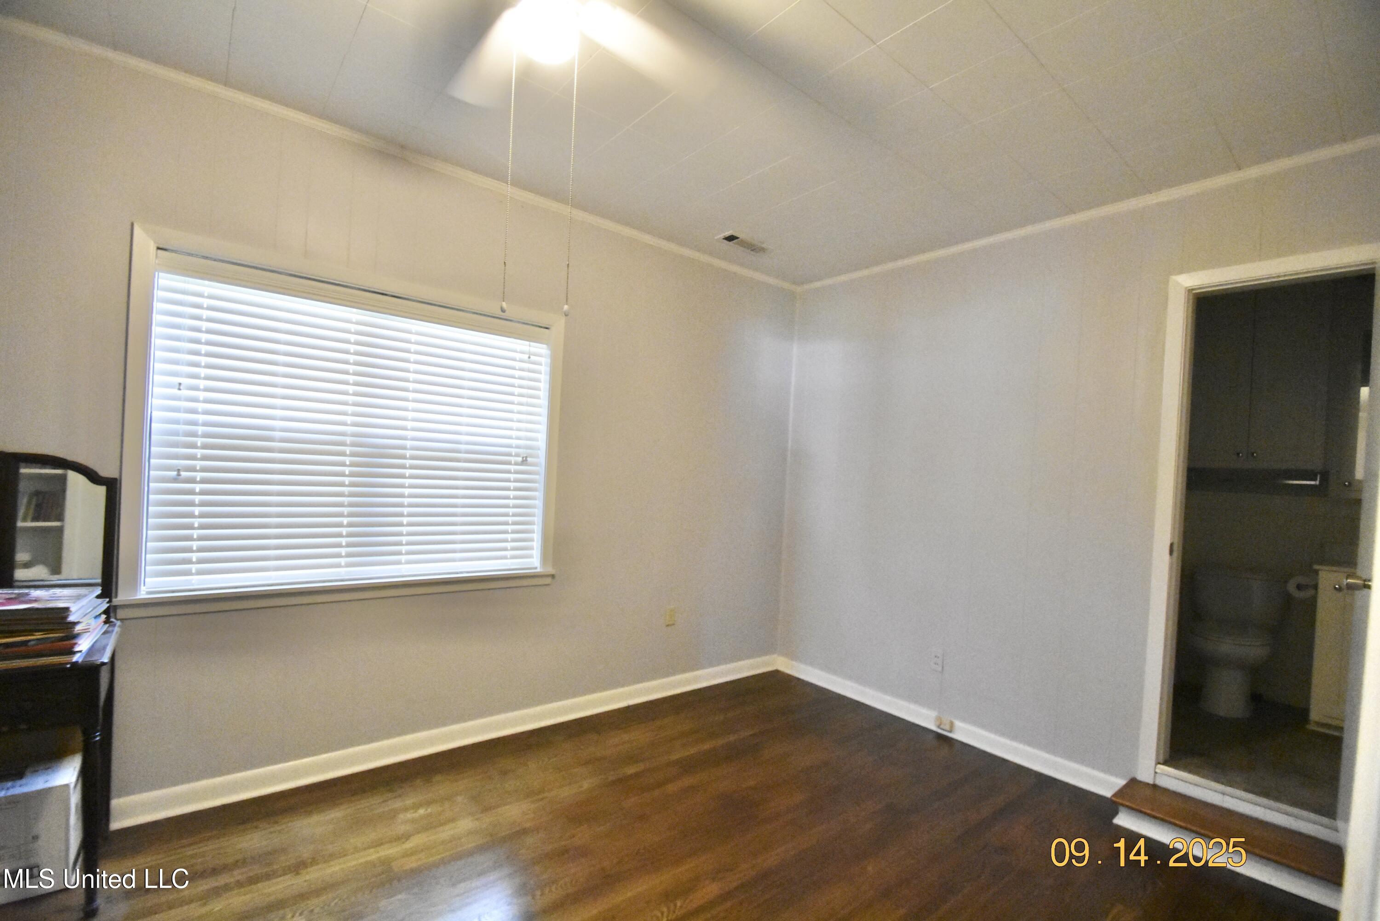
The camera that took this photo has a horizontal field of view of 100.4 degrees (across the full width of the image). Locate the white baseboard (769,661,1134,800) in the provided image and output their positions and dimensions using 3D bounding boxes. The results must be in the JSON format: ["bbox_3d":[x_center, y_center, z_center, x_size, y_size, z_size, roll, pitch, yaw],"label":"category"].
[{"bbox_3d":[1.283,1.458,3.368,0.020,0.105,2.050,3,-1,-38],"label":"white baseboard"}]

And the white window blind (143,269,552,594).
[{"bbox_3d":[-1.374,-0.073,2.572,1.525,1.210,0.055,3,-1,-38],"label":"white window blind"}]

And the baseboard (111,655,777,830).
[{"bbox_3d":[-0.710,1.347,3.105,3.440,0.105,0.020,3,-1,-38],"label":"baseboard"}]

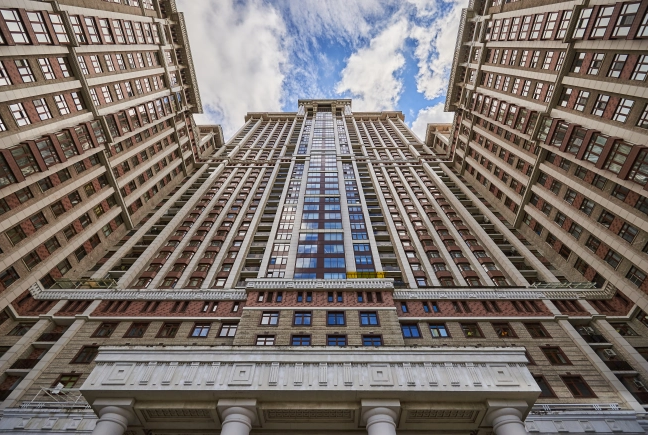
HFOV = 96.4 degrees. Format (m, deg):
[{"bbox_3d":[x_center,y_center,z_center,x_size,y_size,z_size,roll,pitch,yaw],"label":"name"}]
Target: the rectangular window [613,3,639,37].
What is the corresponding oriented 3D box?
[{"bbox_3d":[34.996,-22.826,33.604,0.250,2.250,3.300,-2,-59,1],"label":"rectangular window"}]

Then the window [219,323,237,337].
[{"bbox_3d":[-11.661,13.821,35.393,2.150,2.120,0.220,0,-59,0],"label":"window"}]

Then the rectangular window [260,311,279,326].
[{"bbox_3d":[-5.997,11.285,32.137,1.877,2.067,0.200,0,-59,1],"label":"rectangular window"}]

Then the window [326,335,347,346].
[{"bbox_3d":[1.466,13.814,31.554,2.150,2.120,0.220,0,-59,0],"label":"window"}]

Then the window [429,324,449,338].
[{"bbox_3d":[14.133,13.827,35.253,2.150,2.120,0.220,0,-59,0],"label":"window"}]

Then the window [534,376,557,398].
[{"bbox_3d":[20.434,16.072,27.495,1.904,2.072,0.200,0,-59,1],"label":"window"}]

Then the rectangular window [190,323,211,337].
[{"bbox_3d":[-14.073,12.962,33.216,1.946,1.974,0.200,0,-59,1],"label":"rectangular window"}]

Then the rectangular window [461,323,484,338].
[{"bbox_3d":[16.828,12.865,32.920,1.966,1.977,0.200,0,-59,1],"label":"rectangular window"}]

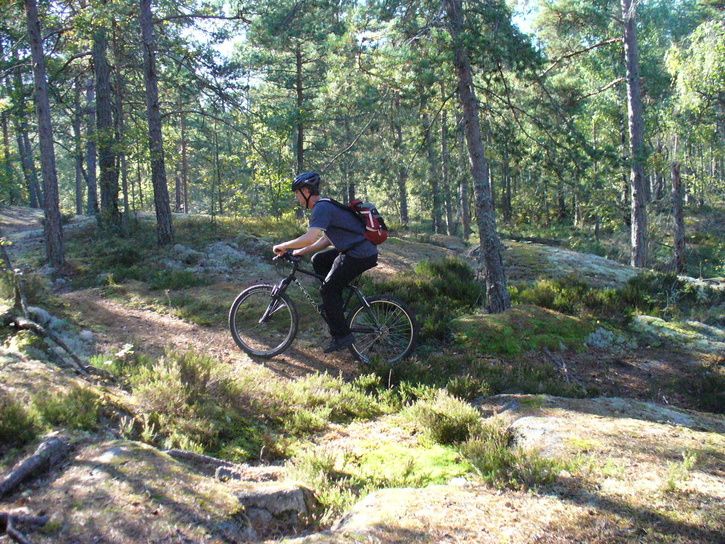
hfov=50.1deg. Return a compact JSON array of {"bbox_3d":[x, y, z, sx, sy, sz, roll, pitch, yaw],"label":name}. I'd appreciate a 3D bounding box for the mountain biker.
[{"bbox_3d":[-0.345,-0.095,7.030,0.930,1.620,0.520,-2,5,8],"label":"mountain biker"}]

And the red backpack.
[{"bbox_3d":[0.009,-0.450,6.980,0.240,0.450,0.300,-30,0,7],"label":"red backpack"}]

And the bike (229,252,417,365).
[{"bbox_3d":[-0.364,0.332,7.050,1.680,0.980,0.600,4,5,7],"label":"bike"}]

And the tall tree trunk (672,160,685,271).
[{"bbox_3d":[6.523,-1.146,16.000,0.210,2.300,0.210,-3,5,0],"label":"tall tree trunk"}]

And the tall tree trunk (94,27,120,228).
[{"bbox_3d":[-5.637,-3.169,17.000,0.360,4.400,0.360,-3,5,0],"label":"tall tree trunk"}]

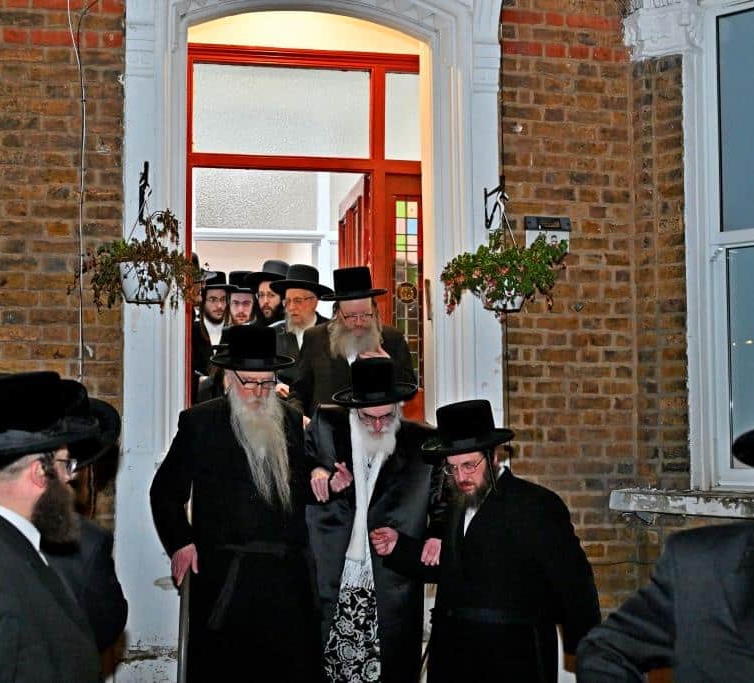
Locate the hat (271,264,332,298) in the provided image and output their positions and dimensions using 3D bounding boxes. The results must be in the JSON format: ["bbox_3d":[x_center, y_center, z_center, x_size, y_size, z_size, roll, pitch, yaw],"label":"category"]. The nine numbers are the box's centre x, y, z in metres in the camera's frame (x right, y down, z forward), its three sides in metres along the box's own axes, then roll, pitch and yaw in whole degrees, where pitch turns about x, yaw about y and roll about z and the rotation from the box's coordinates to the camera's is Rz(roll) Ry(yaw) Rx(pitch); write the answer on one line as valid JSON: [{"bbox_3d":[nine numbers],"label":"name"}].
[{"bbox_3d":[-0.377,-0.299,6.100,0.325,0.140,0.360,3,-9,25],"label":"hat"}]

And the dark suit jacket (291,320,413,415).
[{"bbox_3d":[-0.109,0.493,5.517,0.580,1.160,0.360,0,-3,-3],"label":"dark suit jacket"}]

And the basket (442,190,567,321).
[{"bbox_3d":[0.556,-0.400,5.377,0.490,0.560,0.450,0,-3,-10],"label":"basket"}]

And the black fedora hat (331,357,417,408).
[{"bbox_3d":[-0.009,0.157,4.670,0.330,0.140,0.360,-6,15,-6],"label":"black fedora hat"}]

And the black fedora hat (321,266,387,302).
[{"bbox_3d":[-0.102,-0.259,5.550,0.305,0.140,0.335,-7,4,0],"label":"black fedora hat"}]

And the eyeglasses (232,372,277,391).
[{"bbox_3d":[-0.470,0.151,4.620,0.140,0.045,0.140,1,13,-25],"label":"eyeglasses"}]

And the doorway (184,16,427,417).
[{"bbox_3d":[-0.348,-0.051,5.720,1.170,2.660,0.130,0,-3,-10],"label":"doorway"}]

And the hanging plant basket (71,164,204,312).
[{"bbox_3d":[-0.999,-0.430,5.104,0.510,0.580,0.450,0,-3,-10],"label":"hanging plant basket"}]

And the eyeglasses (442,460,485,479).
[{"bbox_3d":[0.314,0.427,4.250,0.140,0.045,0.140,3,16,34],"label":"eyeglasses"}]

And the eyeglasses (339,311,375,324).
[{"bbox_3d":[-0.088,-0.112,5.500,0.140,0.042,0.140,-3,9,0],"label":"eyeglasses"}]

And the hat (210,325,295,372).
[{"bbox_3d":[-0.473,0.030,4.650,0.325,0.140,0.360,1,14,-25],"label":"hat"}]

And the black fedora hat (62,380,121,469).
[{"bbox_3d":[-0.836,0.217,3.200,0.330,0.140,0.360,-2,14,27],"label":"black fedora hat"}]

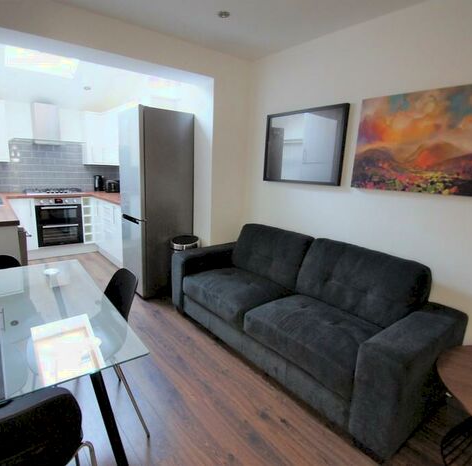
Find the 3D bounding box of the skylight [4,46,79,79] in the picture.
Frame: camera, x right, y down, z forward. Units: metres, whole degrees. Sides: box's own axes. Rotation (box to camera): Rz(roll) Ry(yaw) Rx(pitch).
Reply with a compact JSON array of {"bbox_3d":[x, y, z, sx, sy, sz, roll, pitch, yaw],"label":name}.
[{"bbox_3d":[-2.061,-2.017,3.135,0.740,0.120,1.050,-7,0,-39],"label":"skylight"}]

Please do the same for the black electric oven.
[{"bbox_3d":[-2.699,-0.193,4.403,0.595,0.720,0.550,-7,14,-39],"label":"black electric oven"}]

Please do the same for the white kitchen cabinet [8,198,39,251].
[{"bbox_3d":[-3.055,-0.151,4.139,0.310,0.730,0.570,-7,14,-39],"label":"white kitchen cabinet"}]

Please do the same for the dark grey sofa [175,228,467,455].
[{"bbox_3d":[0.372,0.459,2.282,0.860,0.840,1.990,-7,15,-41],"label":"dark grey sofa"}]

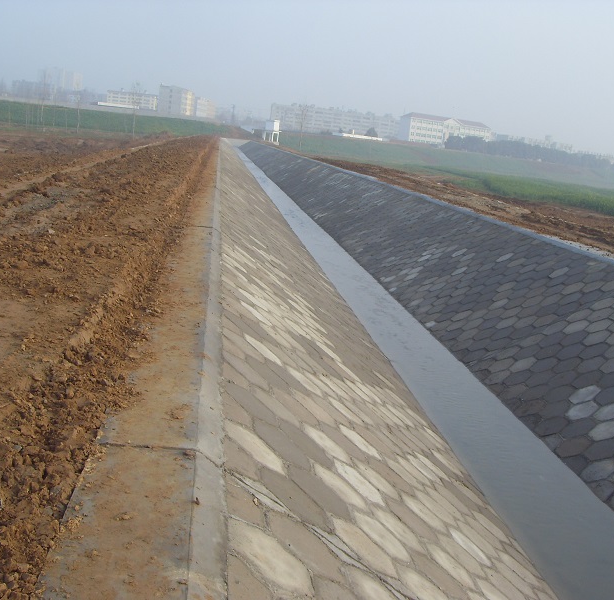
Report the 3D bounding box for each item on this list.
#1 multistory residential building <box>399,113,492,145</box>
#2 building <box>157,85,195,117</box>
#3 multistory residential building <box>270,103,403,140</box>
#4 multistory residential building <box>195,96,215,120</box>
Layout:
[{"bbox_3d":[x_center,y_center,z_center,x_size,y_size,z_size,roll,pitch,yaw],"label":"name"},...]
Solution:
[{"bbox_3d":[73.285,-88.365,473.462,49.000,17.000,12.000,2,11,-23],"label":"multistory residential building"},{"bbox_3d":[-75.684,-115.249,527.748,12.800,17.000,38.000,7,11,4],"label":"building"},{"bbox_3d":[22.250,-144.611,736.163,104.000,21.000,13.000,4,11,-13],"label":"multistory residential building"},{"bbox_3d":[-71.041,-124.559,587.960,12.000,14.500,48.000,7,11,5],"label":"multistory residential building"}]

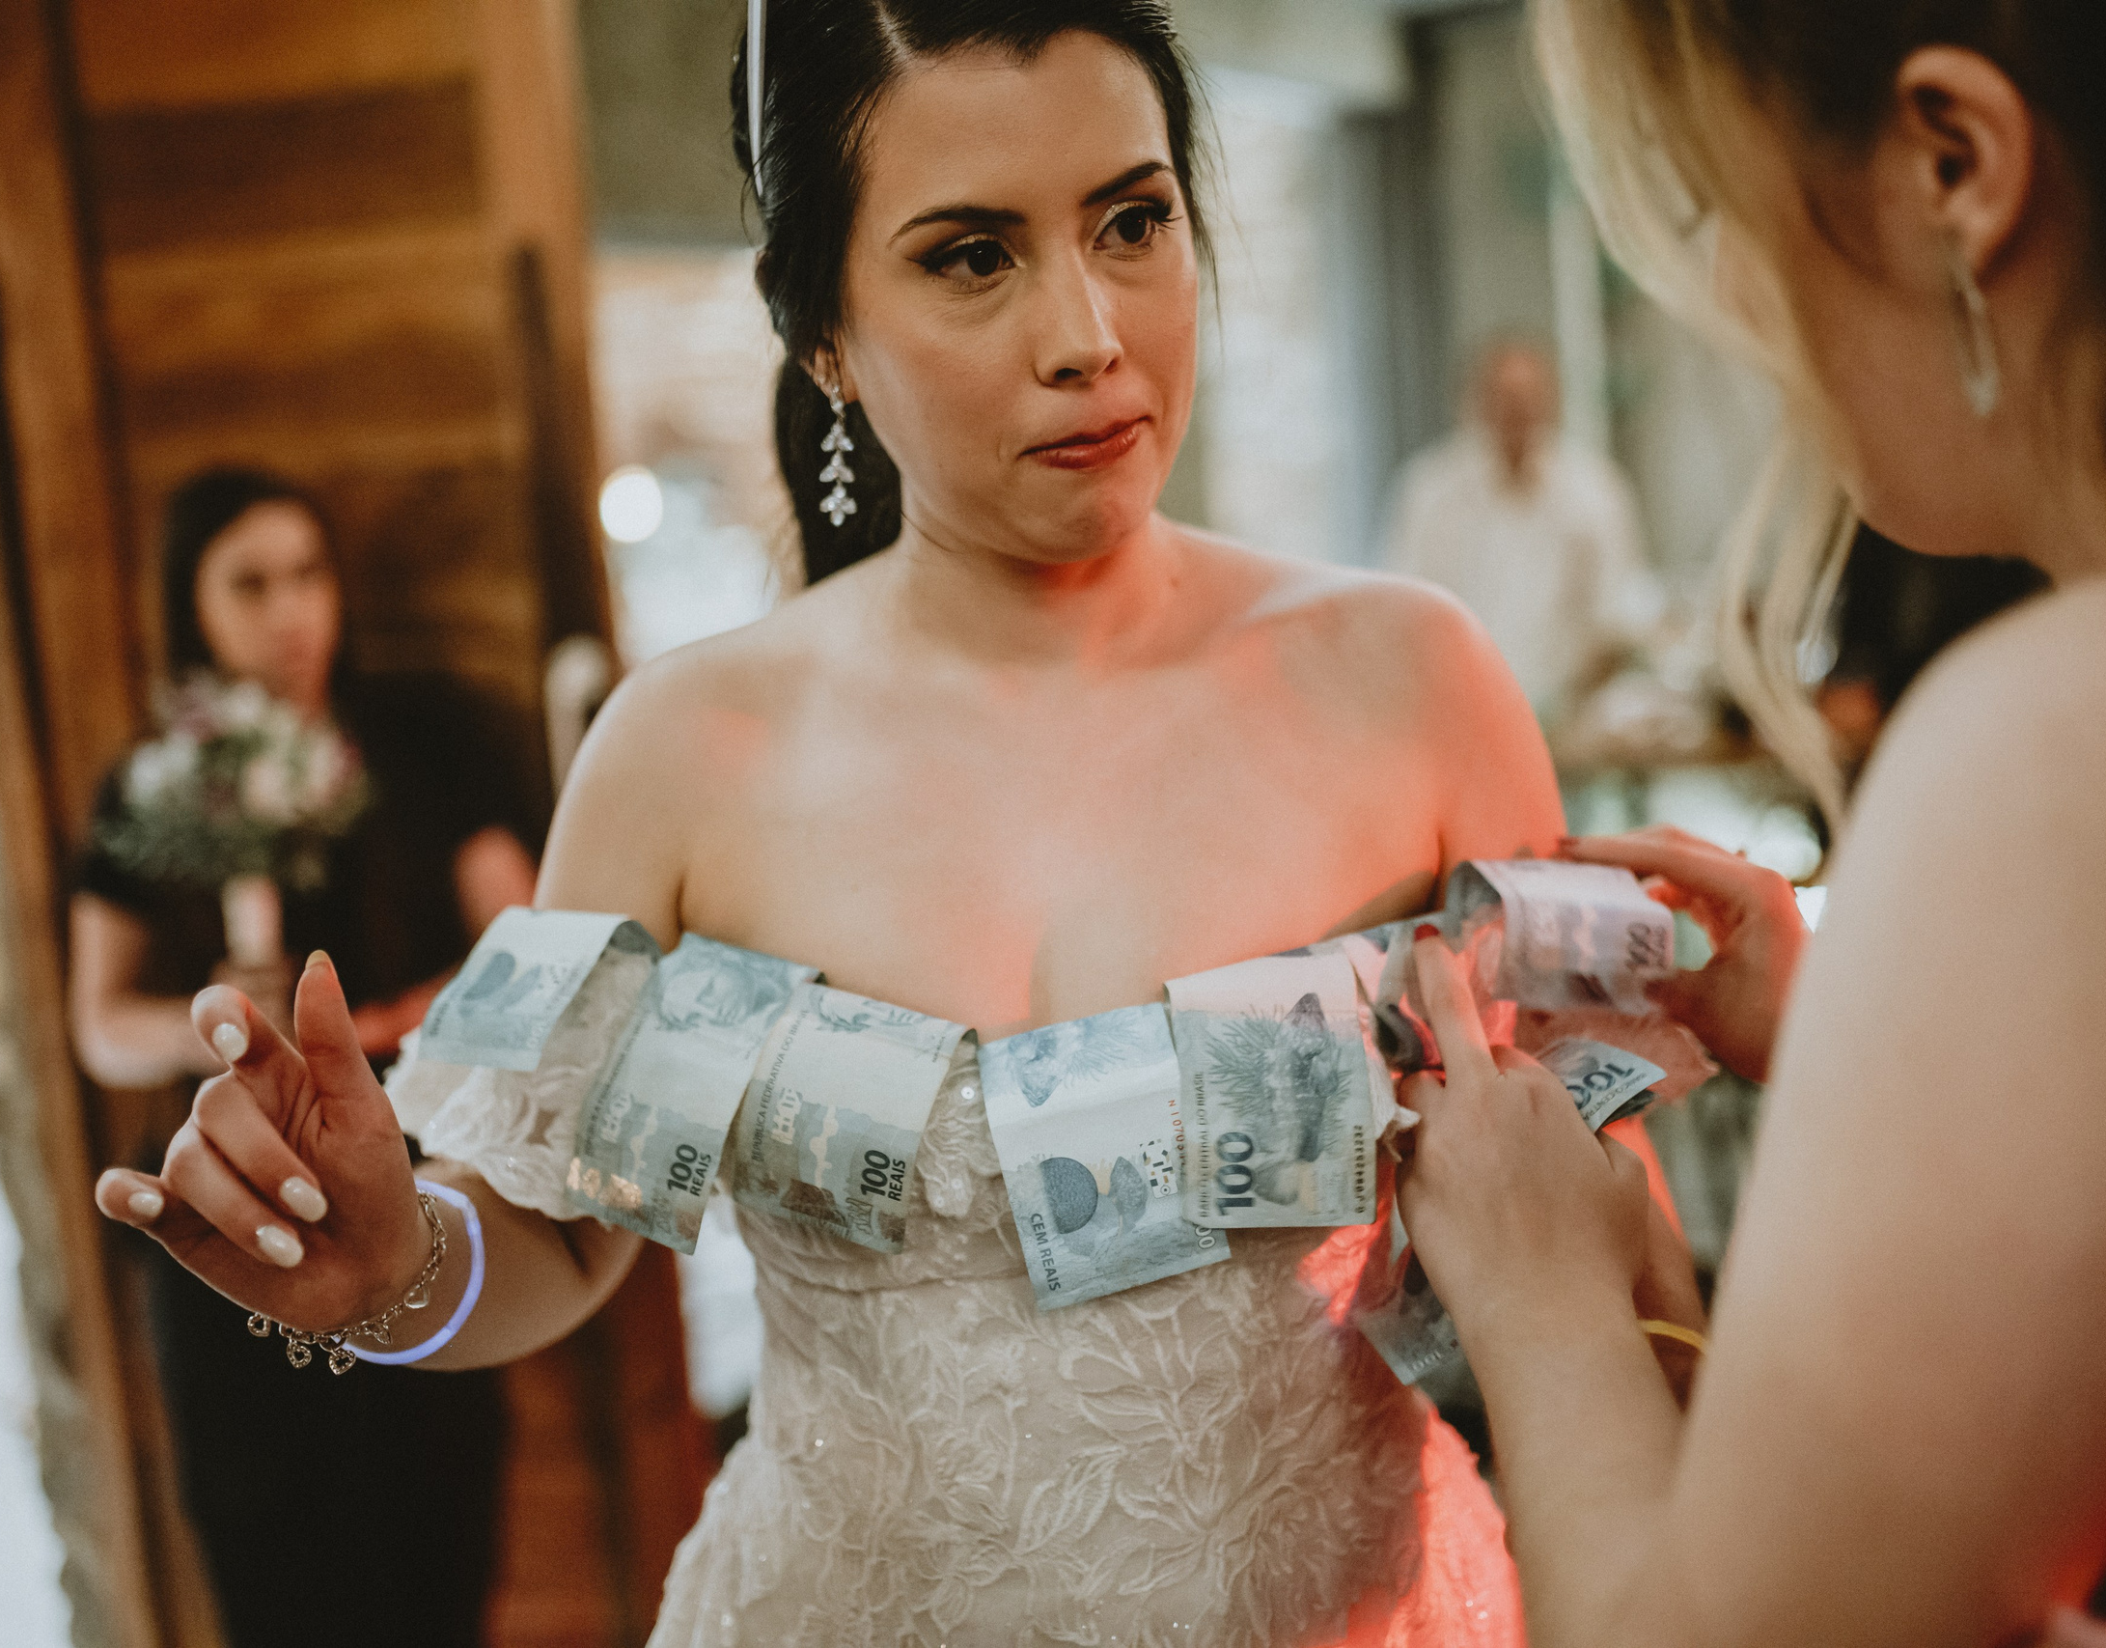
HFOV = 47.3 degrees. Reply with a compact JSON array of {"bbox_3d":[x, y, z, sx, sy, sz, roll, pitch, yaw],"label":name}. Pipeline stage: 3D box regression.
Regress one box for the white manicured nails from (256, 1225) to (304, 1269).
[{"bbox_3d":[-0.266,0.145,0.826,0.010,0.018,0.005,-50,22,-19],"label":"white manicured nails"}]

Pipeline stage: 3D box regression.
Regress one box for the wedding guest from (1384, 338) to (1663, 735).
[{"bbox_3d":[1.040,-0.180,5.170,0.580,1.700,0.400,-5,9,-1],"label":"wedding guest"}]

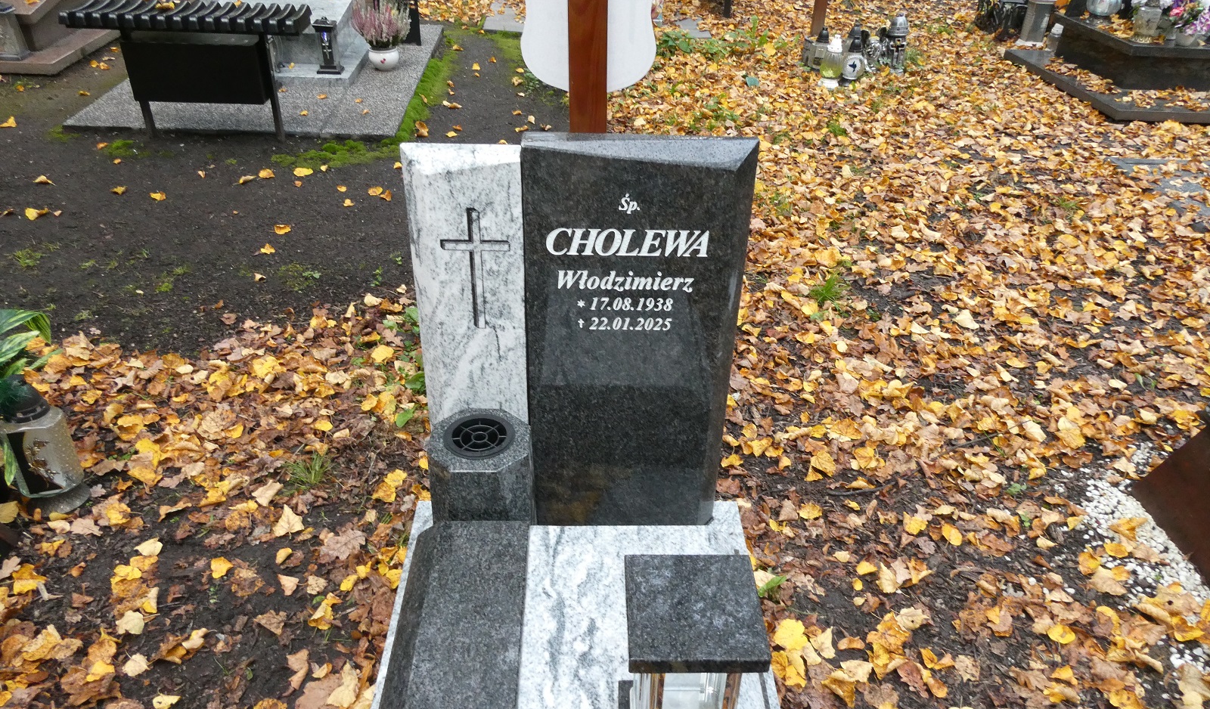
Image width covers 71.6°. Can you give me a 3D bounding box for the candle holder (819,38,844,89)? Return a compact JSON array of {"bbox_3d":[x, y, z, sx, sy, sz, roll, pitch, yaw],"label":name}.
[{"bbox_3d":[1.121,-1.447,4.128,0.113,0.240,0.113,0,34,-4],"label":"candle holder"}]

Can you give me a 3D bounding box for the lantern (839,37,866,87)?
[{"bbox_3d":[1.243,-1.476,4.200,0.115,0.218,0.110,0,34,-4],"label":"lantern"}]

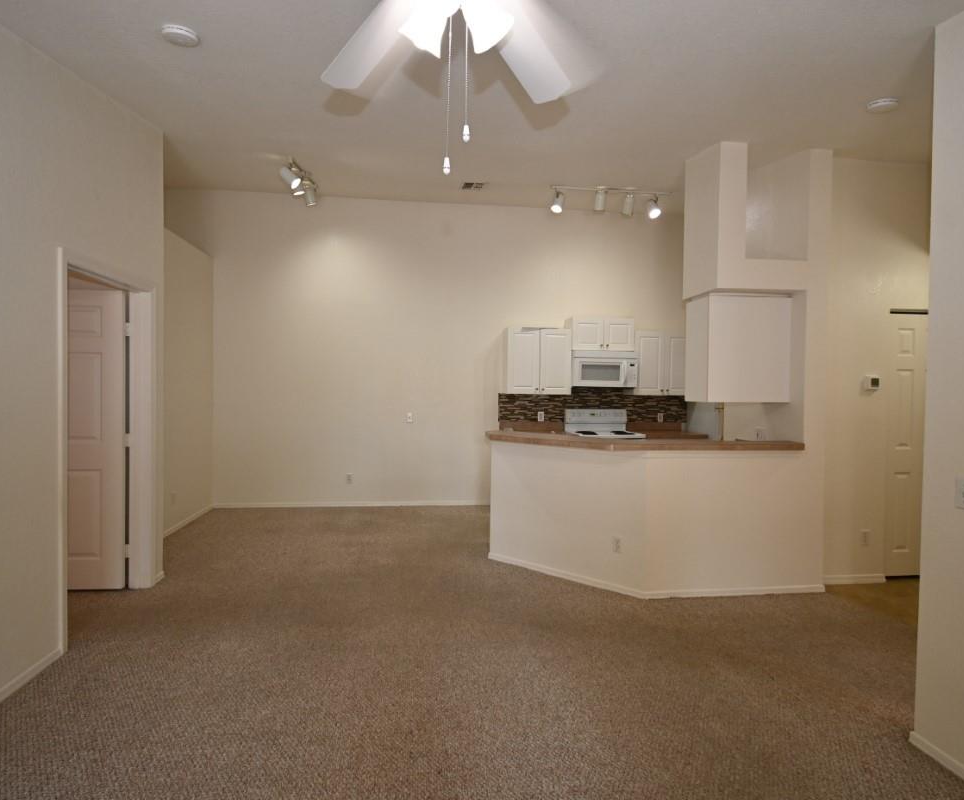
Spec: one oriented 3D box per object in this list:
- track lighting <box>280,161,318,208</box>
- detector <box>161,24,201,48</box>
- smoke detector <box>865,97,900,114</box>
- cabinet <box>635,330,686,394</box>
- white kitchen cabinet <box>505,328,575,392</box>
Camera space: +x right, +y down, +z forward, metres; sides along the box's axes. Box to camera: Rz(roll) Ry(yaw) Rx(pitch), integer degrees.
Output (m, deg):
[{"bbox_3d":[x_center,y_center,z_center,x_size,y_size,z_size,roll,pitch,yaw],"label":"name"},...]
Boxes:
[{"bbox_3d":[-1.750,-2.074,4.873,0.190,0.210,1.210,1,12,-7],"label":"track lighting"},{"bbox_3d":[-1.319,-1.596,2.196,0.140,0.038,0.140,1,12,-7],"label":"detector"},{"bbox_3d":[2.128,-1.560,2.657,0.134,0.038,0.134,1,12,-7],"label":"smoke detector"},{"bbox_3d":[2.206,-0.441,6.247,0.760,0.765,0.320,1,1,-7],"label":"cabinet"},{"bbox_3d":[0.663,-0.449,6.048,0.768,0.765,0.320,1,1,-7],"label":"white kitchen cabinet"}]

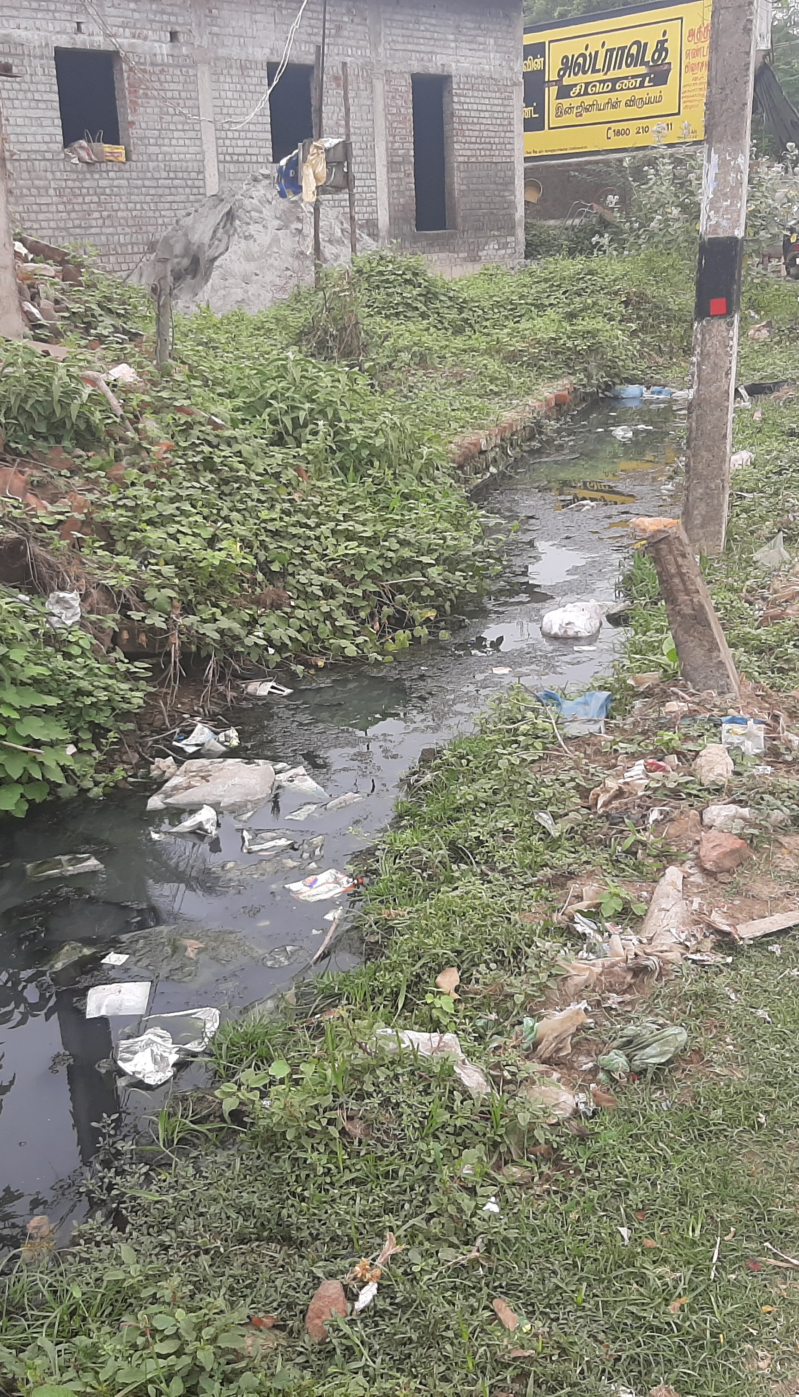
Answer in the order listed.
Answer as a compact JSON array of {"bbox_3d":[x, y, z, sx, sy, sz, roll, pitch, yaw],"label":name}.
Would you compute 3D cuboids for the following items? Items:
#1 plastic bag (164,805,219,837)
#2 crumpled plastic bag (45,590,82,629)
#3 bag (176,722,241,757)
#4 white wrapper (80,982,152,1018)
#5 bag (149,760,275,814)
[{"bbox_3d":[-0.590,0.348,3.989,0.145,0.055,0.095,-2,18,0],"label":"plastic bag"},{"bbox_3d":[-1.213,-0.320,5.050,0.130,0.130,0.090,-2,18,0],"label":"crumpled plastic bag"},{"bbox_3d":[-0.631,0.134,4.604,0.195,0.075,0.121,-2,18,0],"label":"bag"},{"bbox_3d":[-0.628,0.667,3.103,0.145,0.022,0.135,-2,18,0],"label":"white wrapper"},{"bbox_3d":[-0.556,0.262,4.195,0.346,0.085,0.195,-2,18,0],"label":"bag"}]

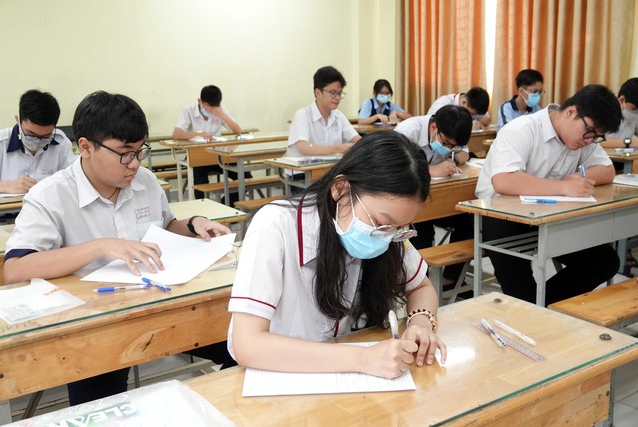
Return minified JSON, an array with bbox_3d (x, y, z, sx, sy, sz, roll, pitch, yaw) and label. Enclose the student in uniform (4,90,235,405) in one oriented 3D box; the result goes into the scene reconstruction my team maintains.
[{"bbox_3d":[-0.626,0.245,2.089,0.660,1.250,0.600,-9,14,-31],"label":"student in uniform"}]

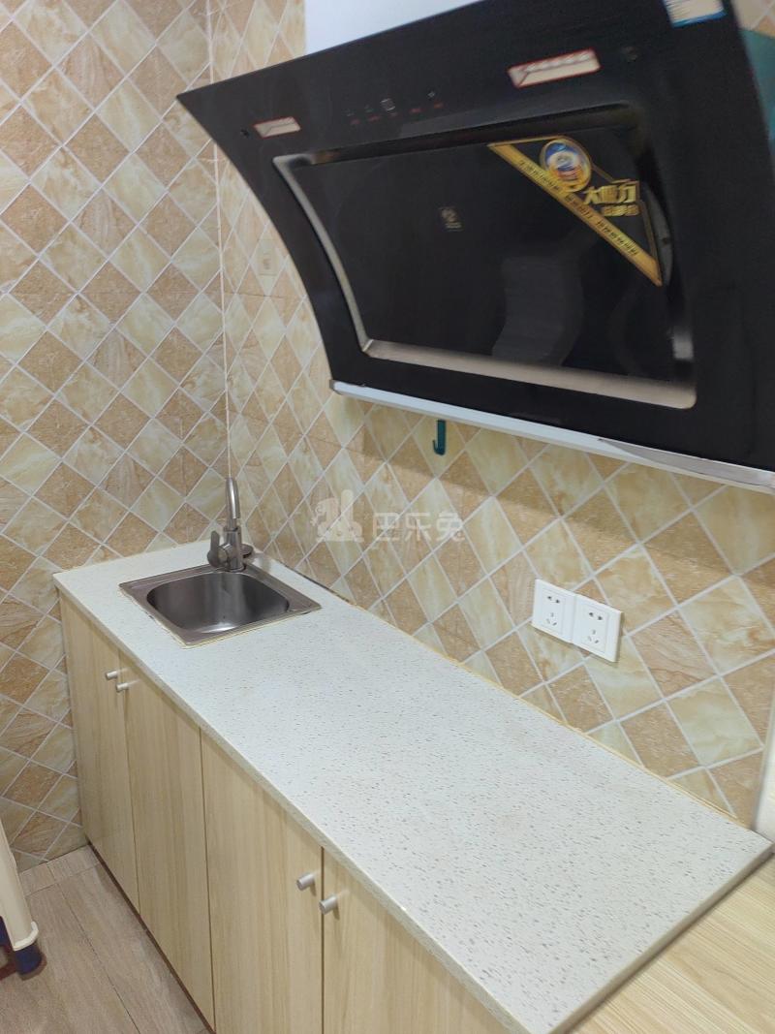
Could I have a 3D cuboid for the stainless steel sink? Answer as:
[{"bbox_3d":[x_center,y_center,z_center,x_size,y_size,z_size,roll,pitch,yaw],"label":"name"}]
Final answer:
[{"bbox_3d":[-0.393,0.247,1.875,0.323,0.146,0.374,-13,23,-37],"label":"stainless steel sink"}]

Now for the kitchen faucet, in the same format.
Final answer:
[{"bbox_3d":[-0.382,0.024,1.928,0.099,0.253,0.168,-4,19,-15],"label":"kitchen faucet"}]

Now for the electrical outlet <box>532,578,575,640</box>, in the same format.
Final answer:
[{"bbox_3d":[0.278,0.153,1.337,0.010,0.086,0.086,-13,23,-37],"label":"electrical outlet"}]

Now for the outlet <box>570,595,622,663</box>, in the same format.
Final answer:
[{"bbox_3d":[0.331,0.175,1.274,0.010,0.086,0.086,-13,23,-37],"label":"outlet"}]

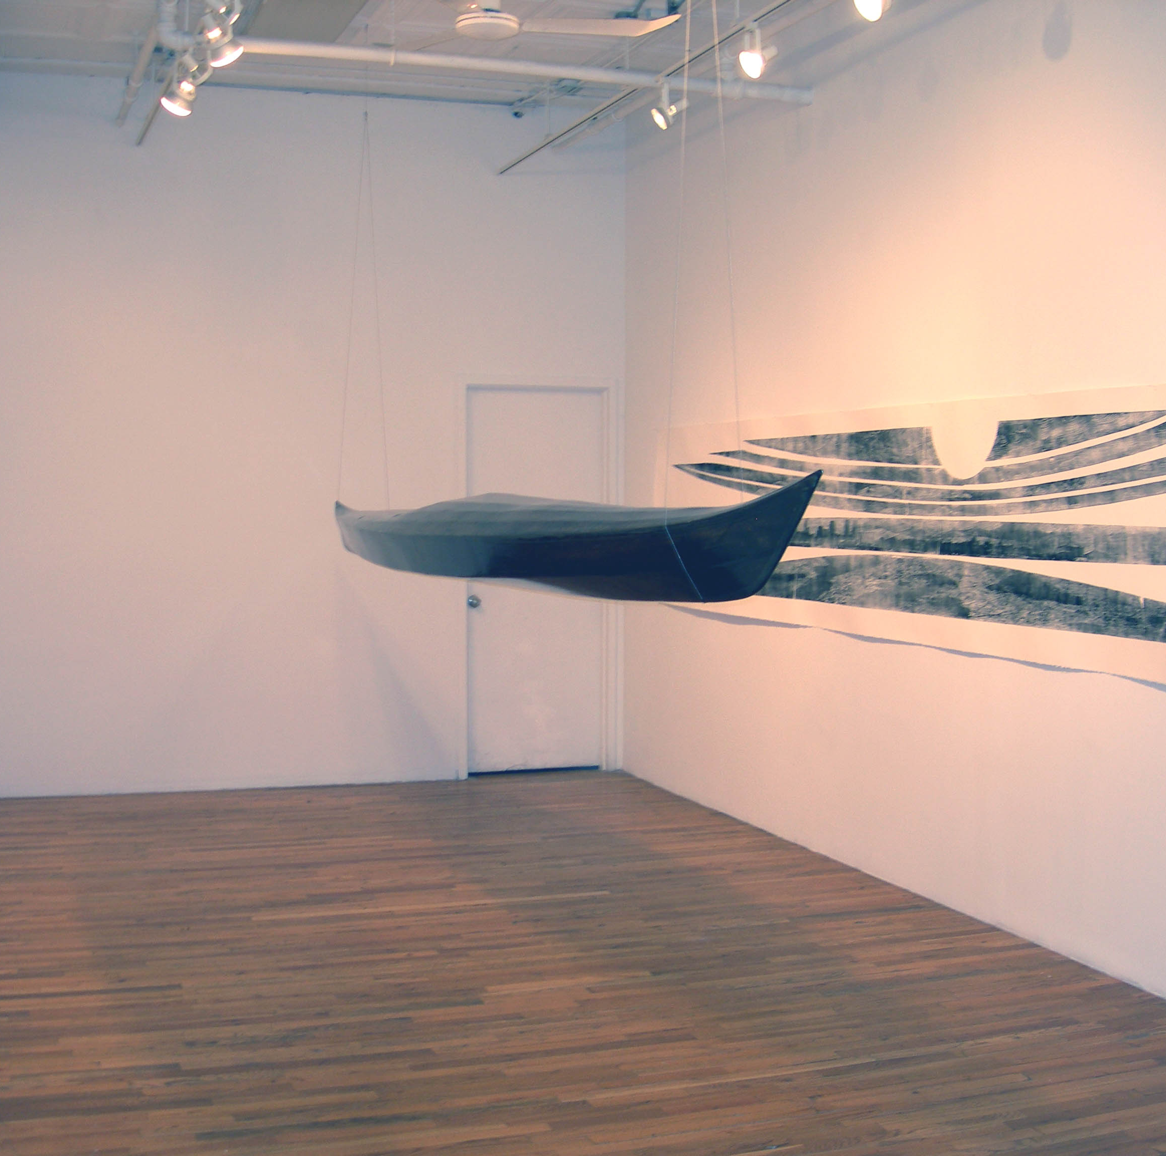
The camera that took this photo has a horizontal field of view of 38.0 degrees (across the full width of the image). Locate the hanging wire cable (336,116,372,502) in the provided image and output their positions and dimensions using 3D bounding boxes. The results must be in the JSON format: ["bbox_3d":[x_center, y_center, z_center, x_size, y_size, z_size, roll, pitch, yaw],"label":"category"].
[{"bbox_3d":[-0.974,-1.157,7.200,0.140,1.661,0.060,-1,3,-20],"label":"hanging wire cable"}]

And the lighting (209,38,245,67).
[{"bbox_3d":[-1.169,-1.726,5.550,0.120,0.100,0.120,-38,21,-25],"label":"lighting"}]

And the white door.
[{"bbox_3d":[-0.246,0.010,8.986,0.771,2.032,0.050,-1,3,-20],"label":"white door"}]

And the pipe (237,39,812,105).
[{"bbox_3d":[-0.155,-1.946,6.507,2.328,0.065,0.065,-1,3,-20],"label":"pipe"}]

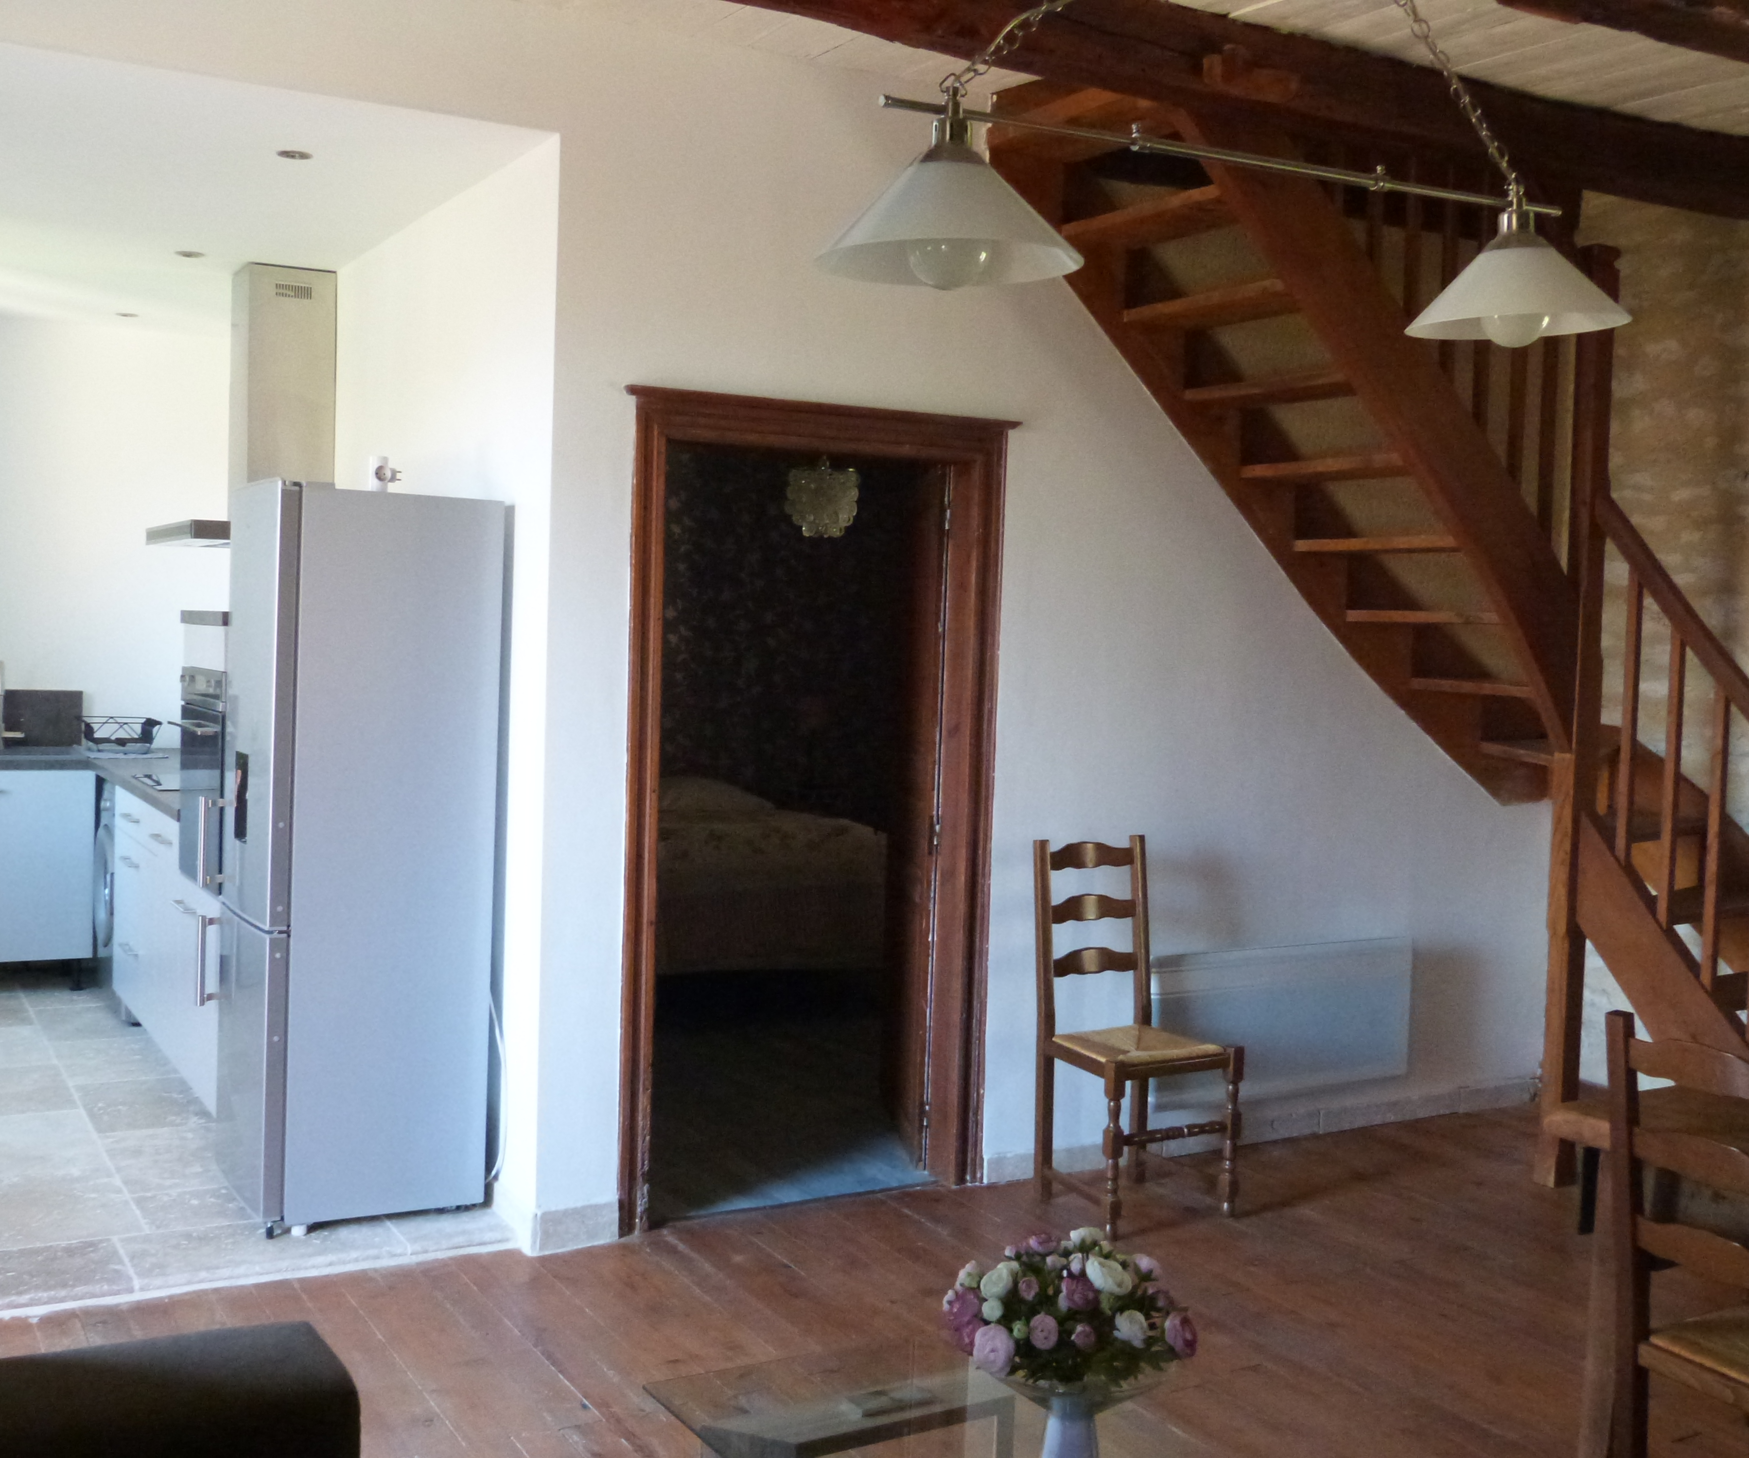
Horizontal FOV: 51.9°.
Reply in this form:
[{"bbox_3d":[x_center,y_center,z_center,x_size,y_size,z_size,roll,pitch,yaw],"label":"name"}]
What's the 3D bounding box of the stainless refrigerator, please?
[{"bbox_3d":[-1.335,0.301,4.618,0.594,1.781,0.602,0,4,-31],"label":"stainless refrigerator"}]

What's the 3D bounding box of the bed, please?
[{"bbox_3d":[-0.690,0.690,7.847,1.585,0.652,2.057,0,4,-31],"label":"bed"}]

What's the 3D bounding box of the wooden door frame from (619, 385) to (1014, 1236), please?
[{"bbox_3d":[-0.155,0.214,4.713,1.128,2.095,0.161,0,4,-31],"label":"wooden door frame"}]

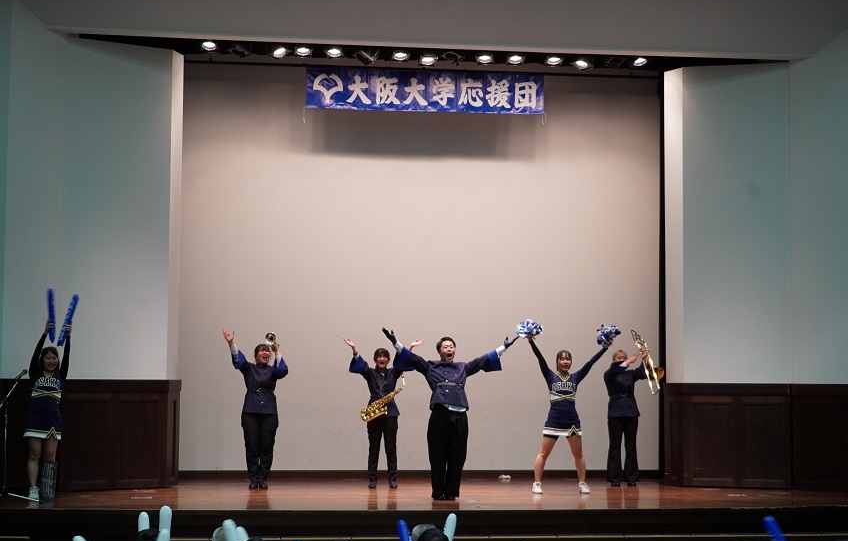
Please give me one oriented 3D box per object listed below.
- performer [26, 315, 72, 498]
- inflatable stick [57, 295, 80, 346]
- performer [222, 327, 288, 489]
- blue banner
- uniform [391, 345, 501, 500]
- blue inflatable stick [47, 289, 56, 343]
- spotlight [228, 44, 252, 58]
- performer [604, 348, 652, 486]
[{"bbox_3d":[-3.924,1.459,14.250,0.430,1.870,0.360,1,-4,-10],"label":"performer"},{"bbox_3d":[-3.663,0.514,14.050,0.075,0.560,0.075,19,6,-5],"label":"inflatable stick"},{"bbox_3d":[-1.904,1.559,15.450,0.700,1.800,0.480,1,-4,-5],"label":"performer"},{"bbox_3d":[0.018,-2.137,16.300,2.830,0.470,0.040,1,-4,-7],"label":"blue banner"},{"bbox_3d":[0.261,1.612,14.550,1.130,1.620,0.420,1,-4,-3],"label":"uniform"},{"bbox_3d":[-3.865,0.470,14.200,0.070,0.550,0.070,-3,-3,-6],"label":"blue inflatable stick"},{"bbox_3d":[-2.101,-2.526,15.700,0.220,0.240,0.220,-2,-46,32],"label":"spotlight"},{"bbox_3d":[2.402,1.719,16.100,0.520,1.600,0.480,1,-4,-9],"label":"performer"}]

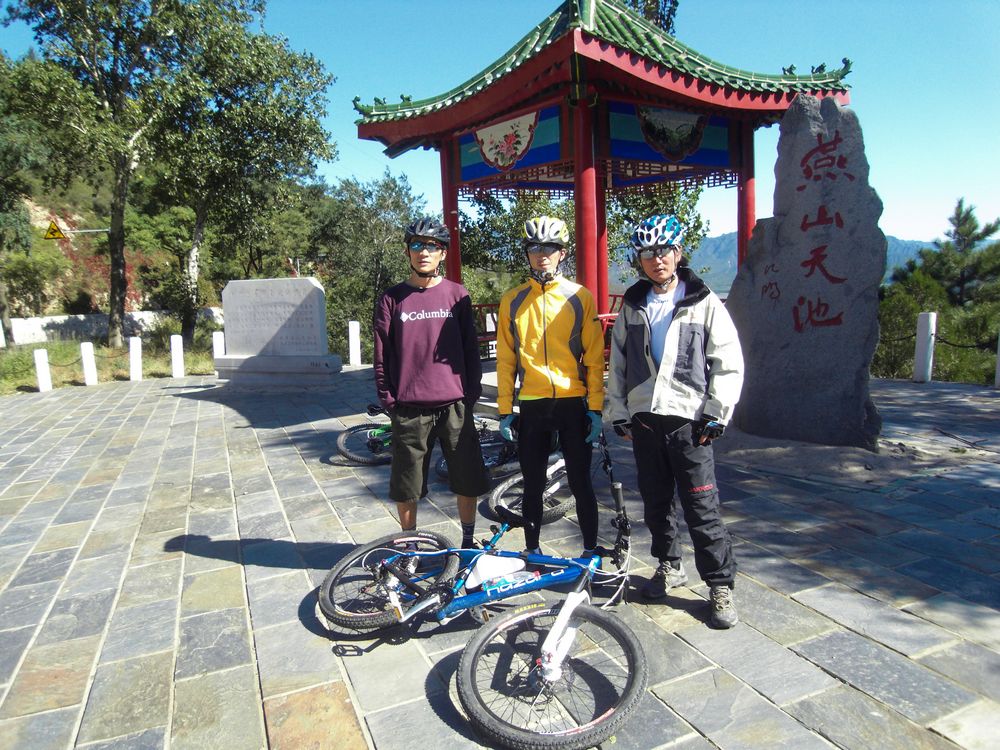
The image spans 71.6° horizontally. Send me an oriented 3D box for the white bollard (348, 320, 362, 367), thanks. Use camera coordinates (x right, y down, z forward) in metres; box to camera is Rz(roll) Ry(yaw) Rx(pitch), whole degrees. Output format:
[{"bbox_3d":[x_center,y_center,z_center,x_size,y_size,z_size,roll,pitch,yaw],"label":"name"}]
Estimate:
[{"bbox_3d":[-2.920,-0.626,14.010,0.210,0.880,0.210,-1,6,0],"label":"white bollard"}]

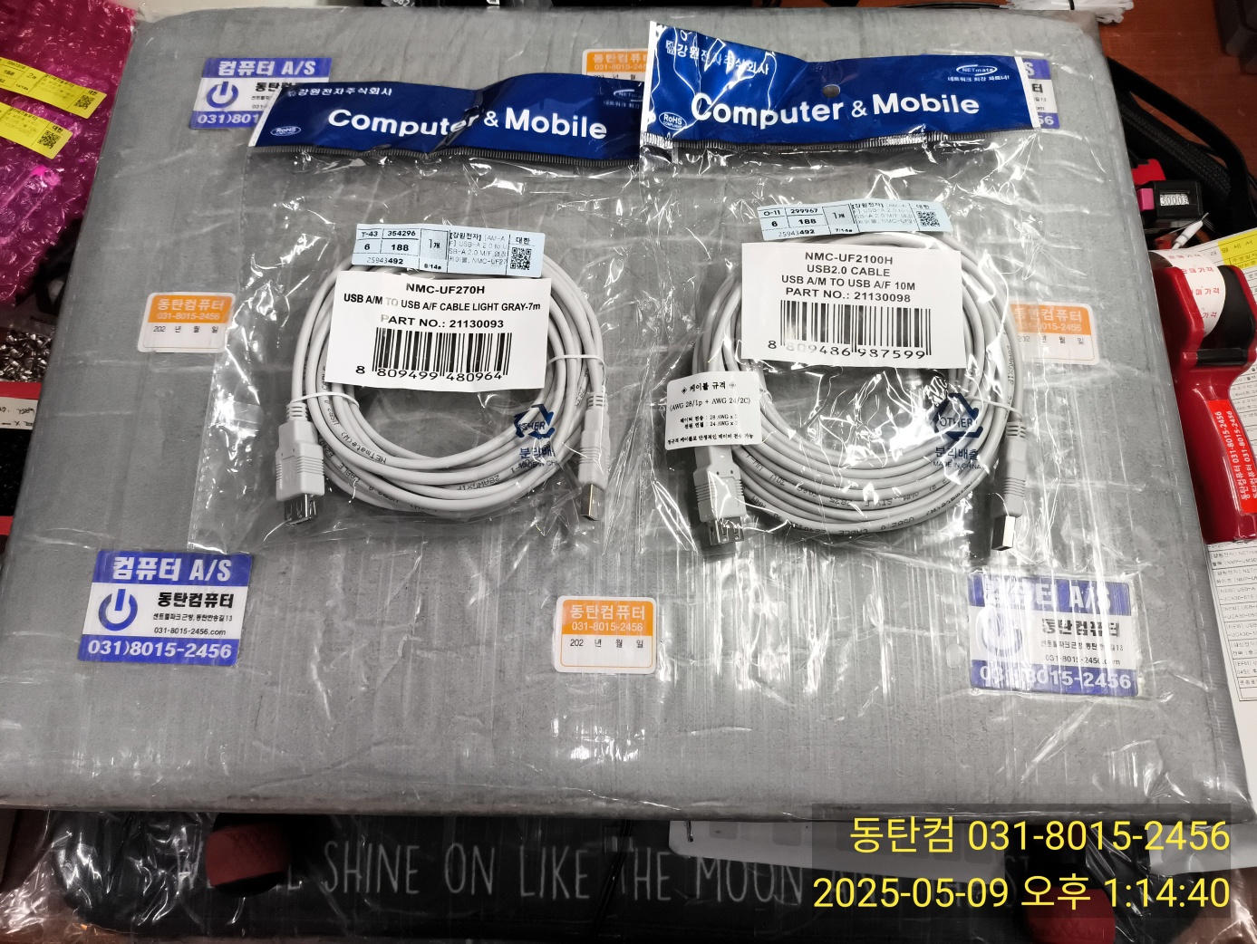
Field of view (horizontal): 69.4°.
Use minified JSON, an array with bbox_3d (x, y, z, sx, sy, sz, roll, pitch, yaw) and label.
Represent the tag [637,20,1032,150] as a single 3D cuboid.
[{"bbox_3d":[0.102,-0.191,0.440,0.190,0.026,0.052,-1,71,1],"label":"tag"}]

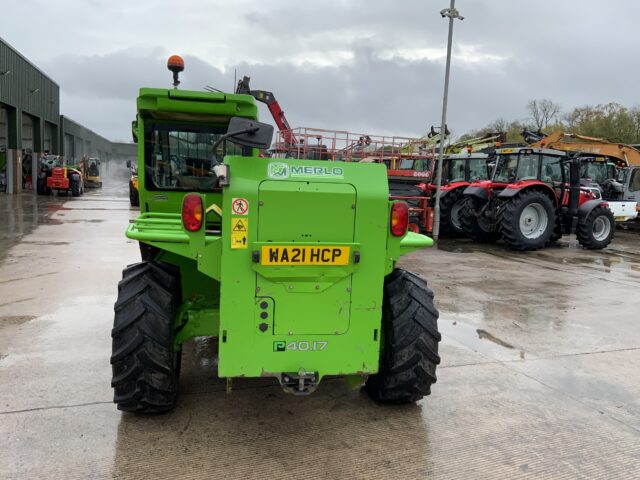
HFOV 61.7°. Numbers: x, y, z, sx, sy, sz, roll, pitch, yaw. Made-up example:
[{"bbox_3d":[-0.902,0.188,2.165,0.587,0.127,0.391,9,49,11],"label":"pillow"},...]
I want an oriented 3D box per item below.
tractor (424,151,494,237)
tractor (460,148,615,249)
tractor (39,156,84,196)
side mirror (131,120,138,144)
[{"bbox_3d":[5.710,-1.617,19.117,4.550,2.880,2.300,0,7,-19],"label":"tractor"},{"bbox_3d":[6.834,-1.267,16.617,4.550,2.880,2.300,0,7,-19],"label":"tractor"},{"bbox_3d":[-15.657,-3.937,32.476,2.250,2.320,4.900,0,7,-20],"label":"tractor"},{"bbox_3d":[-1.958,-1.163,5.800,0.170,0.250,0.070,-1,8,-27],"label":"side mirror"}]

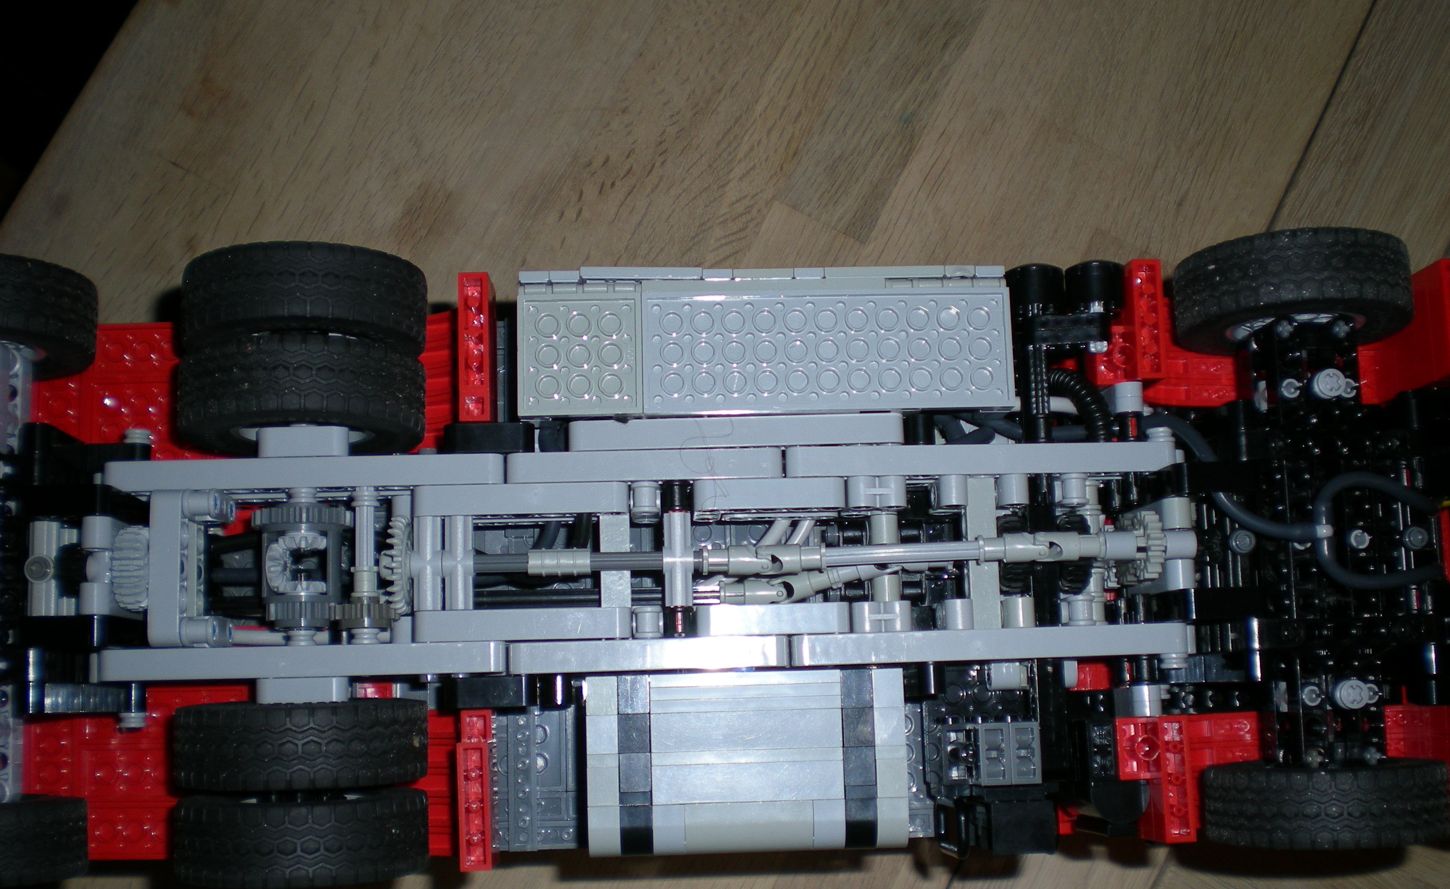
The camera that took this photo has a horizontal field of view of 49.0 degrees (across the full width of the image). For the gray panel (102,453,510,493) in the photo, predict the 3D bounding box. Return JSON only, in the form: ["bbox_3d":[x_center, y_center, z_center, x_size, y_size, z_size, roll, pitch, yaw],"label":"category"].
[{"bbox_3d":[-0.108,0.008,0.409,0.104,0.008,0.008,-1,81,-3],"label":"gray panel"}]

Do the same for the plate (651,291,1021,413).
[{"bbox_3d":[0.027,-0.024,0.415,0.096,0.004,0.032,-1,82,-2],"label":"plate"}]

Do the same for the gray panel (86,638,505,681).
[{"bbox_3d":[-0.107,0.055,0.403,0.104,0.008,0.008,-1,81,-3],"label":"gray panel"}]

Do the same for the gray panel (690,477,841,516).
[{"bbox_3d":[0.011,0.013,0.413,0.040,0.008,0.008,-1,81,-3],"label":"gray panel"}]

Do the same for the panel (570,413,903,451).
[{"bbox_3d":[0.003,-0.002,0.415,0.088,0.008,0.008,-1,81,-3],"label":"panel"}]

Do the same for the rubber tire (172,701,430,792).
[{"bbox_3d":[-0.106,0.075,0.400,0.062,0.062,0.020,-1,81,-3],"label":"rubber tire"}]

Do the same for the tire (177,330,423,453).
[{"bbox_3d":[-0.110,-0.013,0.416,0.062,0.062,0.020,-1,82,-2],"label":"tire"}]

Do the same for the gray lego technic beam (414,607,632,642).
[{"bbox_3d":[-0.052,0.046,0.409,0.056,0.008,0.008,-1,82,-2],"label":"gray lego technic beam"}]

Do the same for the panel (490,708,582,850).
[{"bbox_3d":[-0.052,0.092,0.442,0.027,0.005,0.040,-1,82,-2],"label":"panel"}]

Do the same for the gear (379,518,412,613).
[{"bbox_3d":[-0.084,0.031,0.407,0.008,0.025,0.025,-1,81,-3],"label":"gear"}]

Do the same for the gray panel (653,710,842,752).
[{"bbox_3d":[0.005,0.073,0.405,0.048,0.008,0.010,-1,81,-3],"label":"gray panel"}]

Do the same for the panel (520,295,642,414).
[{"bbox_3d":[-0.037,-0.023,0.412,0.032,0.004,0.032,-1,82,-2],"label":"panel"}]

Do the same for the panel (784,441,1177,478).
[{"bbox_3d":[0.068,0.004,0.417,0.104,0.008,0.008,-1,81,-3],"label":"panel"}]

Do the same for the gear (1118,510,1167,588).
[{"bbox_3d":[0.109,0.027,0.420,0.011,0.019,0.019,-1,82,-2],"label":"gear"}]

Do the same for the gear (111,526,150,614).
[{"bbox_3d":[-0.151,0.032,0.408,0.008,0.022,0.022,-1,82,-2],"label":"gear"}]

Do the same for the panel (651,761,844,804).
[{"bbox_3d":[0.006,0.085,0.401,0.048,0.008,0.010,-1,82,-2],"label":"panel"}]

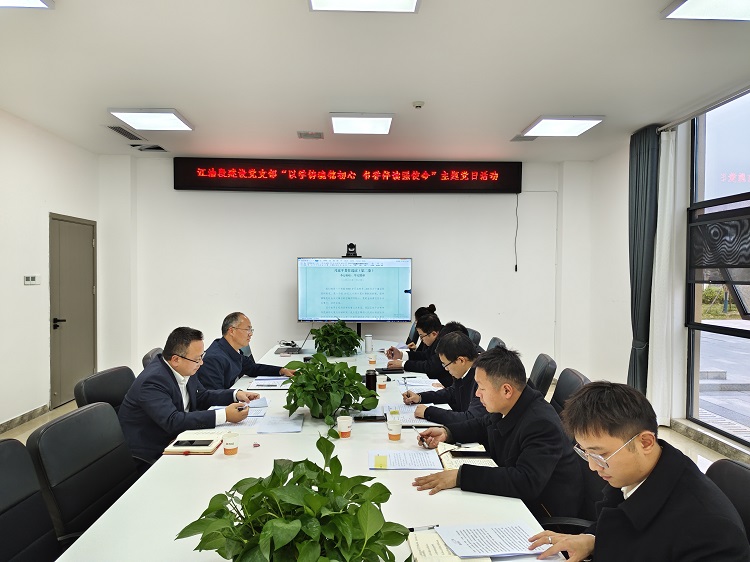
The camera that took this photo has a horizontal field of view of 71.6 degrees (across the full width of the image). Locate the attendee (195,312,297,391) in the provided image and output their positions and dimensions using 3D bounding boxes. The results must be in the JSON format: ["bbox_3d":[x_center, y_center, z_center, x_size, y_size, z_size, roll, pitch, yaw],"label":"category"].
[{"bbox_3d":[-0.930,0.844,3.596,0.700,1.260,0.580,0,1,-3],"label":"attendee"}]

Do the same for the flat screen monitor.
[{"bbox_3d":[-0.252,0.116,6.649,1.455,0.820,0.070,0,1,-3],"label":"flat screen monitor"}]

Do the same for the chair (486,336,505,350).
[{"bbox_3d":[0.769,0.972,4.575,0.620,0.955,0.570,0,1,-1],"label":"chair"}]

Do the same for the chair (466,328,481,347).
[{"bbox_3d":[0.697,0.960,5.303,0.620,0.955,0.570,0,1,-1],"label":"chair"}]

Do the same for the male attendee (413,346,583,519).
[{"bbox_3d":[0.473,0.872,2.091,0.720,1.260,0.600,0,1,-3],"label":"male attendee"}]

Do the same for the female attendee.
[{"bbox_3d":[0.518,0.815,5.043,0.560,1.180,0.480,0,1,-3],"label":"female attendee"}]

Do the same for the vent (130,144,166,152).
[{"bbox_3d":[-2.725,-1.590,6.257,0.330,0.030,0.320,0,1,-3],"label":"vent"}]

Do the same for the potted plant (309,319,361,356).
[{"bbox_3d":[-0.350,0.506,4.678,0.455,0.315,0.430,0,1,-3],"label":"potted plant"}]

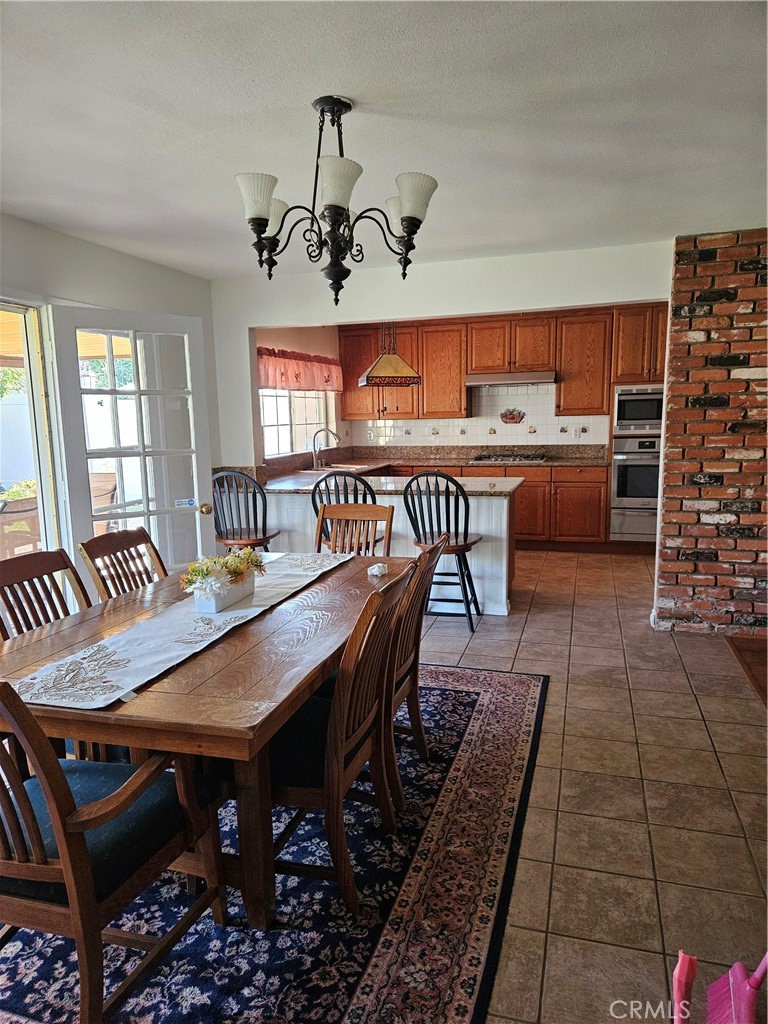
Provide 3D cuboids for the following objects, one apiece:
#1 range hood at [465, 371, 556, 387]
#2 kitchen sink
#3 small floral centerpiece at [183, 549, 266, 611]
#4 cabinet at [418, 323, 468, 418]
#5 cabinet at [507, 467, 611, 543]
[{"bbox_3d":[1.349,-1.394,7.135,0.913,0.131,0.493,1,9,17],"label":"range hood"},{"bbox_3d":[-0.453,-0.362,7.018,0.534,0.186,0.826,1,9,17],"label":"kitchen sink"},{"bbox_3d":[-0.632,0.280,2.756,0.170,0.177,0.340,1,9,17],"label":"small floral centerpiece"},{"bbox_3d":[0.673,-1.537,7.400,0.539,1.022,0.337,1,9,17],"label":"cabinet"},{"bbox_3d":[1.812,-0.108,7.122,1.002,0.782,0.629,1,9,17],"label":"cabinet"}]

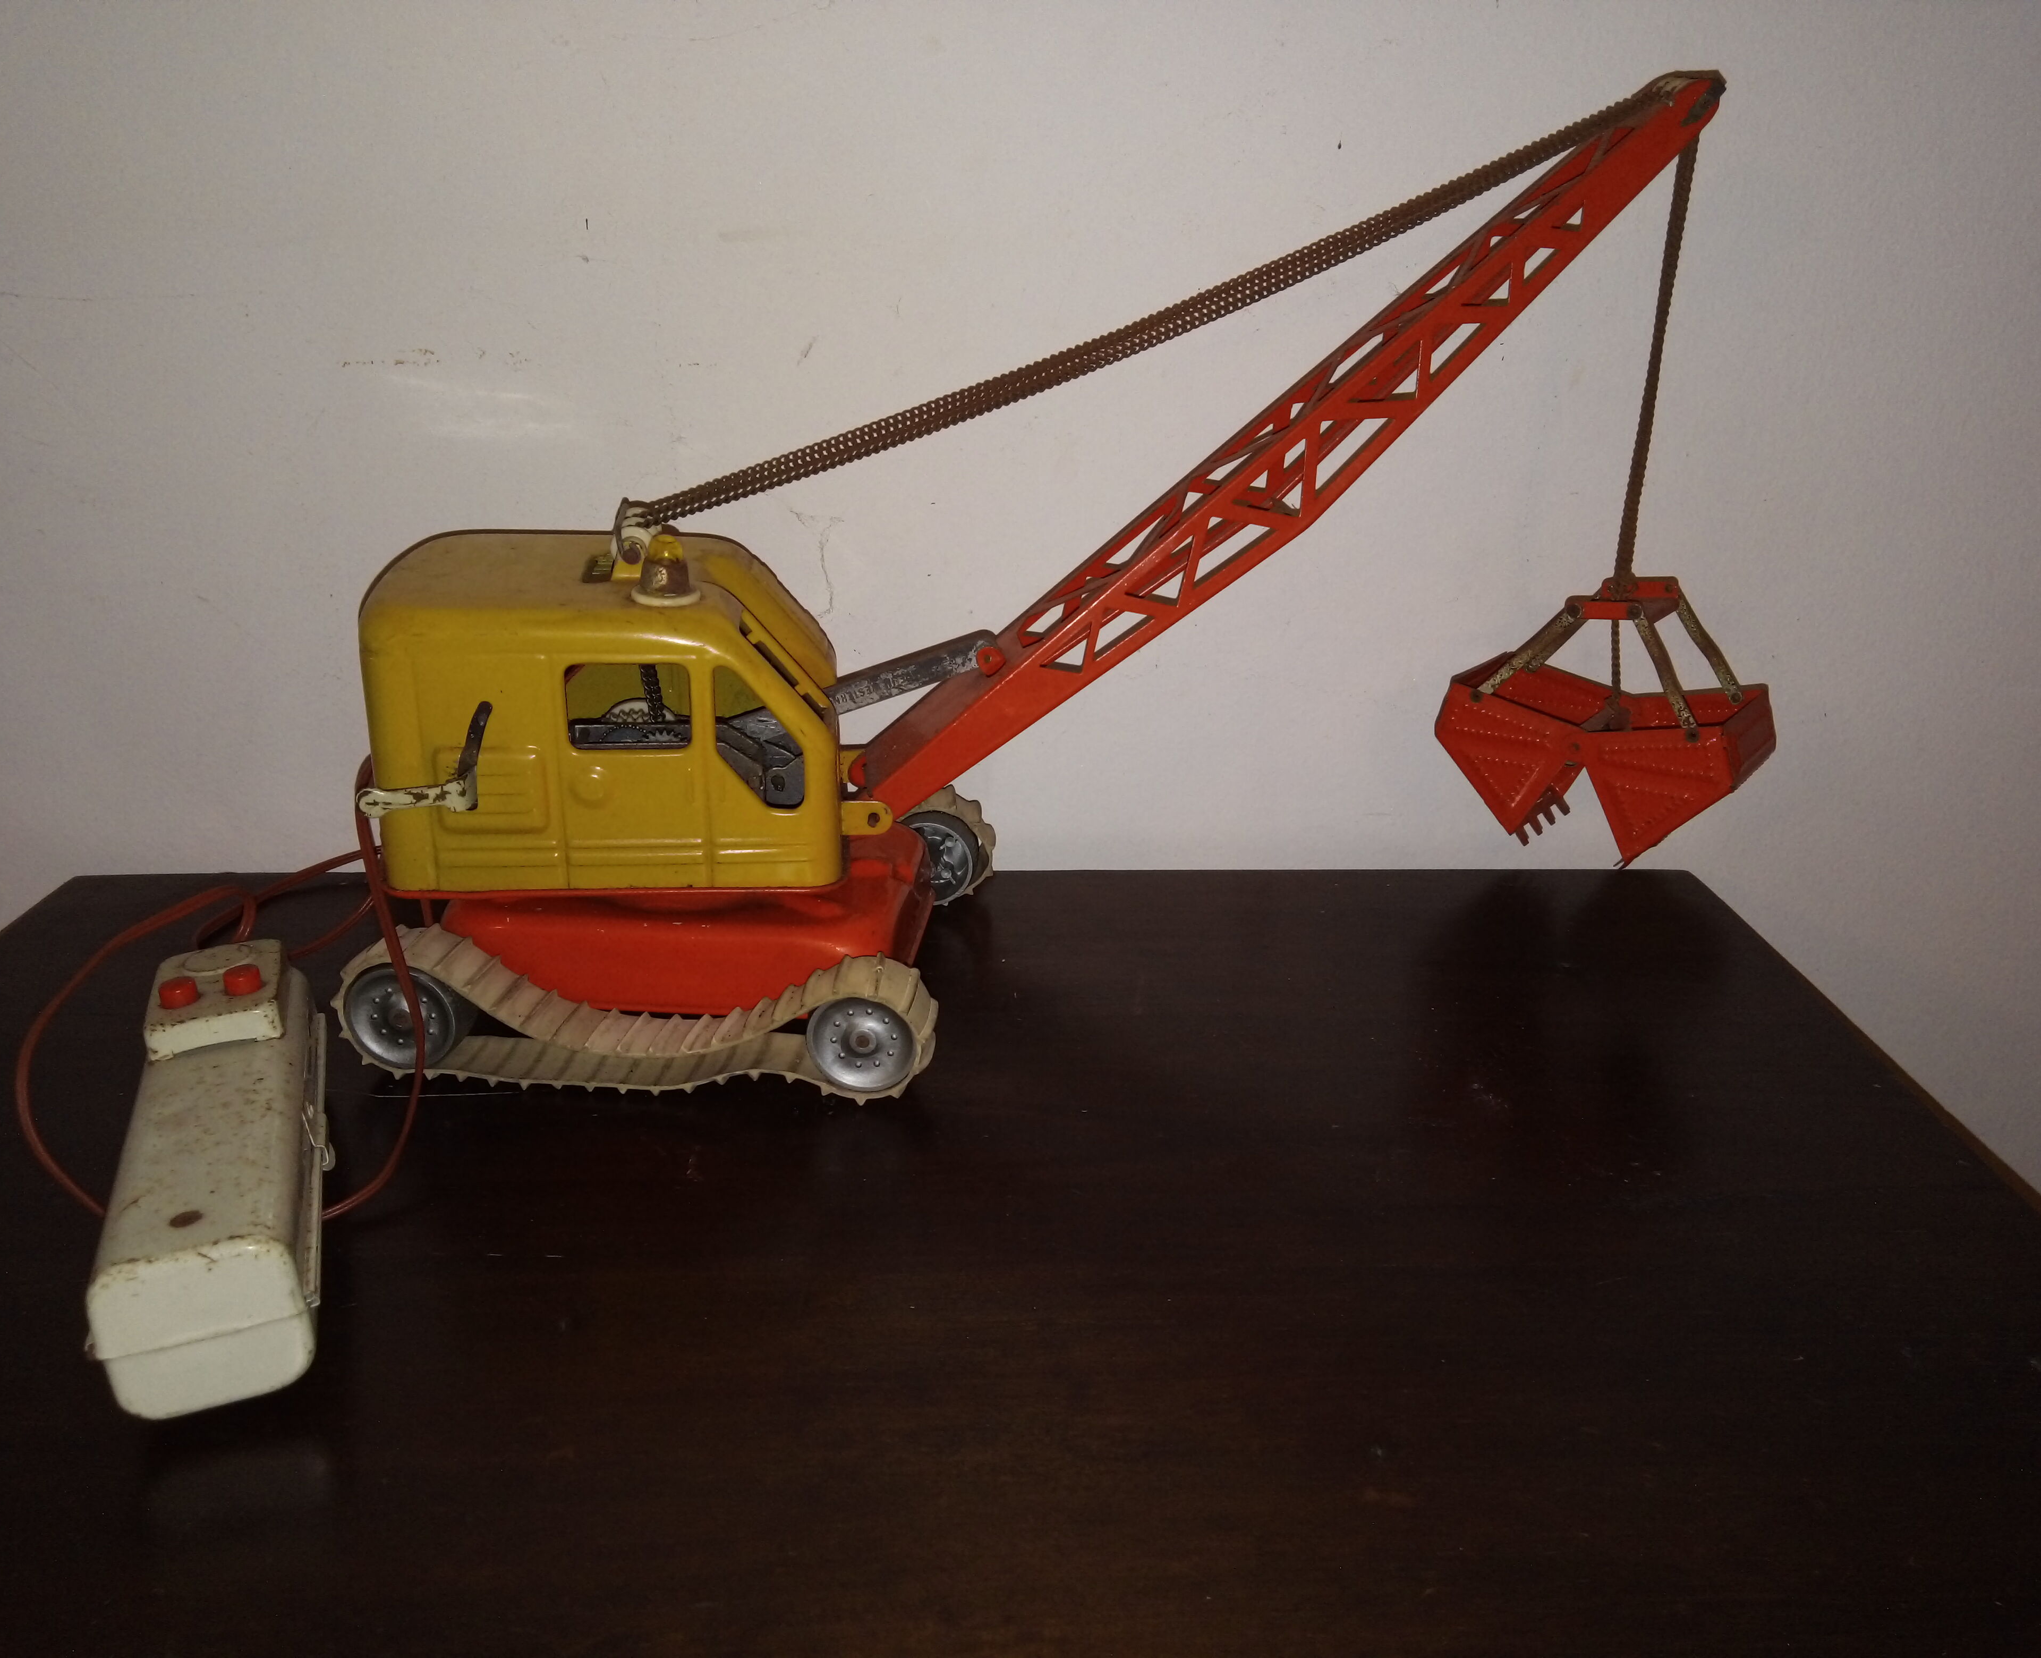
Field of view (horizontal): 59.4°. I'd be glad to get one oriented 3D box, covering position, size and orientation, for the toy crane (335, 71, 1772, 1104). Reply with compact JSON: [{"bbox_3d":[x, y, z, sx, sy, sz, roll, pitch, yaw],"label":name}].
[{"bbox_3d":[0.020,-0.077,0.520,0.427,0.273,0.148,0,19,-3],"label":"toy crane"}]

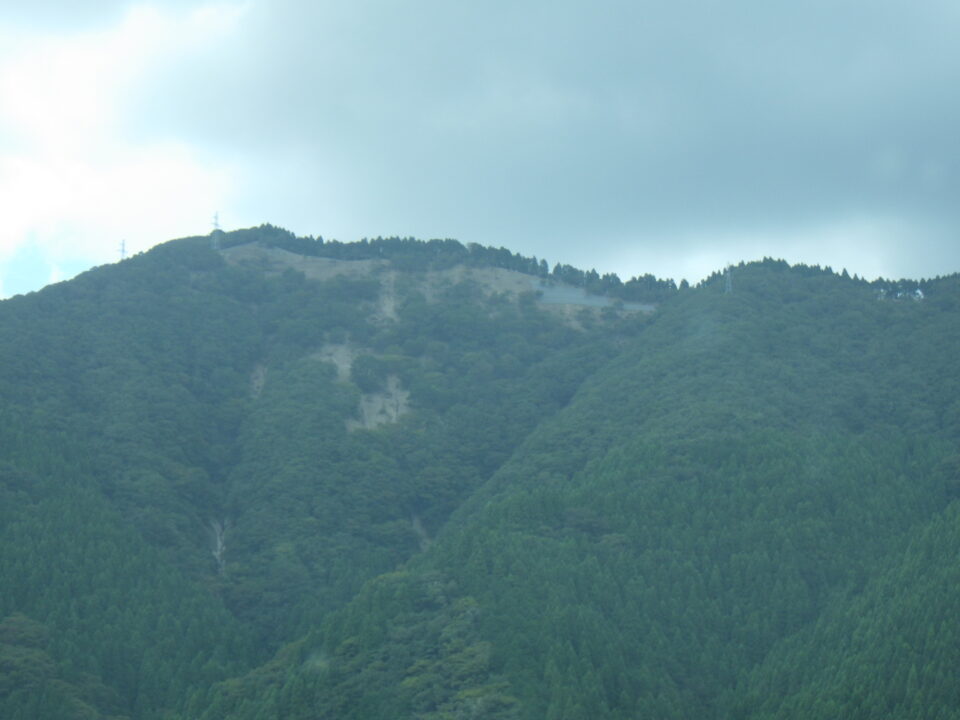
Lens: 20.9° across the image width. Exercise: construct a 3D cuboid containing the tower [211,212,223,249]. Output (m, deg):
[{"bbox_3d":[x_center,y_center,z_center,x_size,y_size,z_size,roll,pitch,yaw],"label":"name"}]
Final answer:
[{"bbox_3d":[-192.048,-94.384,1900.000,6.500,28.500,5.000,0,-10,0],"label":"tower"}]

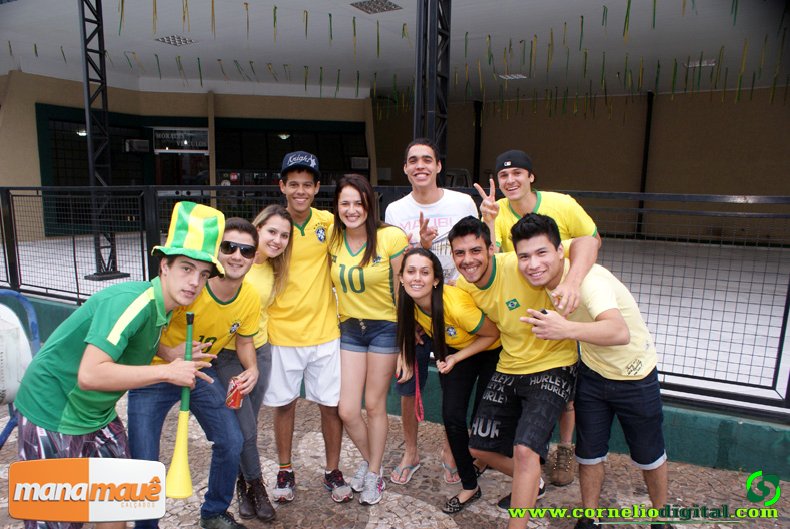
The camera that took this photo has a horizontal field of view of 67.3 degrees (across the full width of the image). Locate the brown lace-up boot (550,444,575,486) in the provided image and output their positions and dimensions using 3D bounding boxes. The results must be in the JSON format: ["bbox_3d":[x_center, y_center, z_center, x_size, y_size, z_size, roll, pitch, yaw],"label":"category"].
[{"bbox_3d":[0.934,1.082,3.303,0.115,0.160,0.295,3,9,17],"label":"brown lace-up boot"}]

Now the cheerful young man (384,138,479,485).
[{"bbox_3d":[0.187,0.255,3.156,0.560,1.825,0.420,2,9,7],"label":"cheerful young man"}]

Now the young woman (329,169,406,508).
[{"bbox_3d":[-0.144,0.372,3.002,0.470,1.635,0.360,3,9,14],"label":"young woman"}]

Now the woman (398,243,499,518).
[{"bbox_3d":[0.274,0.550,2.989,0.480,1.295,0.600,6,10,30],"label":"woman"}]

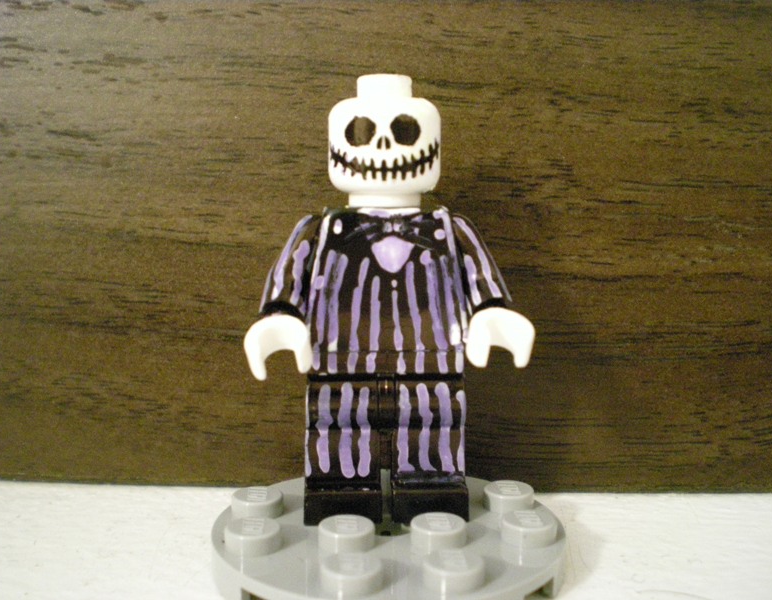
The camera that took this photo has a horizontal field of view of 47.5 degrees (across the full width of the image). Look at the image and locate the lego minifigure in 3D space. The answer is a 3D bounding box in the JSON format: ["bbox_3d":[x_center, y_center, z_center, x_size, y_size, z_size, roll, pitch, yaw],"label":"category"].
[{"bbox_3d":[0.000,0.000,0.080,0.025,0.040,0.011,0,7,-4],"label":"lego minifigure"}]

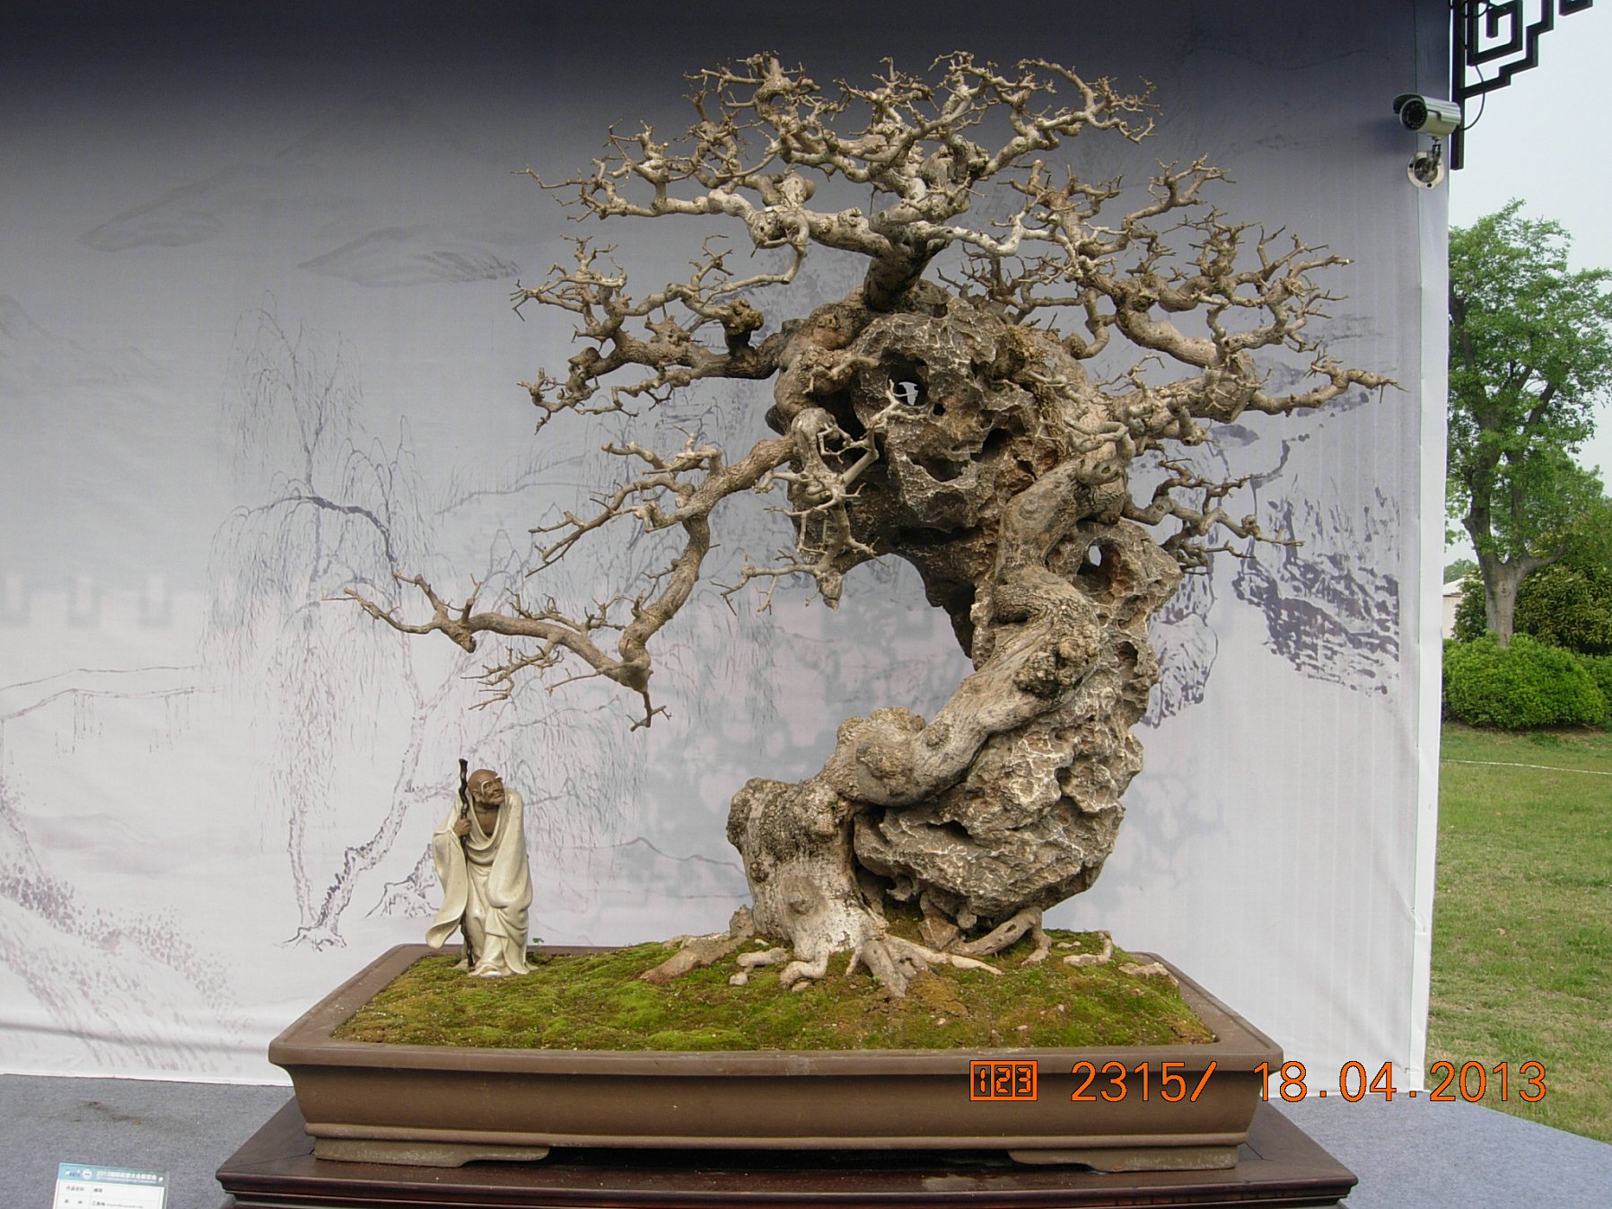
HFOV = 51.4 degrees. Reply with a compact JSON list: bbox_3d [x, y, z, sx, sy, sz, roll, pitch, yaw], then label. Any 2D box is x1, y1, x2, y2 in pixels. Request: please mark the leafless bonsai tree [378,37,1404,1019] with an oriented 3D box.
[{"bbox_3d":[0.078,-0.101,2.100,1.290,1.170,0.780,0,-1,0],"label":"leafless bonsai tree"}]

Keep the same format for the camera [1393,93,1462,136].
[{"bbox_3d":[1.298,-1.020,3.500,0.140,0.073,0.070,1,-1,-34],"label":"camera"}]

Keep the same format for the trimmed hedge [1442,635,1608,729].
[{"bbox_3d":[9.100,0.960,21.500,2.400,1.200,1.900,0,-1,0],"label":"trimmed hedge"}]

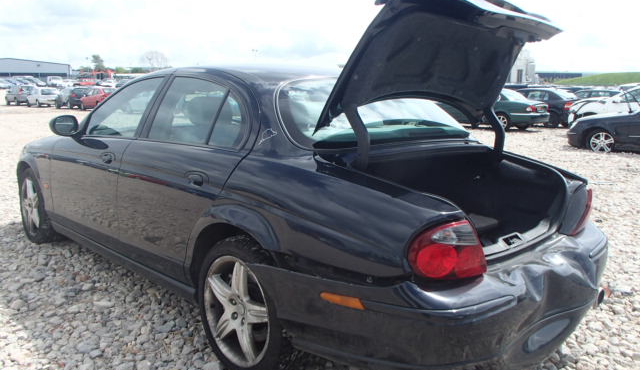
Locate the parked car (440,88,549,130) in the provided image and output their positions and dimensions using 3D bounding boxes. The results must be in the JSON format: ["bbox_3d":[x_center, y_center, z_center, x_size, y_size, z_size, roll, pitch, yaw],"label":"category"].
[{"bbox_3d":[5.719,-2.757,18.779,4.670,1.390,1.790,9,14,41],"label":"parked car"}]

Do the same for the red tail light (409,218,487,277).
[{"bbox_3d":[0.425,0.219,1.728,0.350,0.230,0.160,-6,12,-34],"label":"red tail light"}]

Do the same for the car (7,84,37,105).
[{"bbox_3d":[-21.795,-6.636,38.300,1.700,1.460,4.200,-9,14,-42],"label":"car"}]

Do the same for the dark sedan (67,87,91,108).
[{"bbox_3d":[-17.896,-6.295,37.659,1.740,1.450,4.250,-8,13,-40],"label":"dark sedan"}]

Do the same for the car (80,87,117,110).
[{"bbox_3d":[-13.673,-5.450,33.000,1.680,1.400,4.150,-9,14,-42],"label":"car"}]

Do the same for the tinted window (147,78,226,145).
[{"bbox_3d":[-0.687,-0.390,2.687,0.620,0.360,0.060,10,-11,45],"label":"tinted window"}]

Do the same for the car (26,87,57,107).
[{"bbox_3d":[-20.631,-6.504,38.610,1.680,1.440,3.900,-8,13,-40],"label":"car"}]

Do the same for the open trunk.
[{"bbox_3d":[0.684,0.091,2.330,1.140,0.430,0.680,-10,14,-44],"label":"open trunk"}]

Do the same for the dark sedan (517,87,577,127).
[{"bbox_3d":[8.350,-3.165,20.900,4.400,1.420,1.750,10,14,43],"label":"dark sedan"}]

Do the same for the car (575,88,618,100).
[{"bbox_3d":[15.277,-4.487,28.500,1.750,1.430,4.450,-10,14,-44],"label":"car"}]

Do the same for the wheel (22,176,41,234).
[{"bbox_3d":[-2.358,0.171,4.351,0.190,0.480,0.480,-10,14,-44],"label":"wheel"}]

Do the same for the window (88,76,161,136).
[{"bbox_3d":[-1.238,-0.478,3.201,0.790,0.400,0.060,10,-10,45],"label":"window"}]

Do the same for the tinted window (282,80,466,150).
[{"bbox_3d":[0.256,-0.419,2.699,1.260,0.140,0.560,-9,46,-43],"label":"tinted window"}]

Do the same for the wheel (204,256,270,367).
[{"bbox_3d":[-0.303,0.535,2.292,0.200,0.480,0.480,-9,14,-43],"label":"wheel"}]

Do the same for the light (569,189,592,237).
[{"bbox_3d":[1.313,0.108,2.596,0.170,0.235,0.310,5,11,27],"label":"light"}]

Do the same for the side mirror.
[{"bbox_3d":[-1.625,-0.379,3.289,0.190,0.140,0.115,-10,14,-44],"label":"side mirror"}]

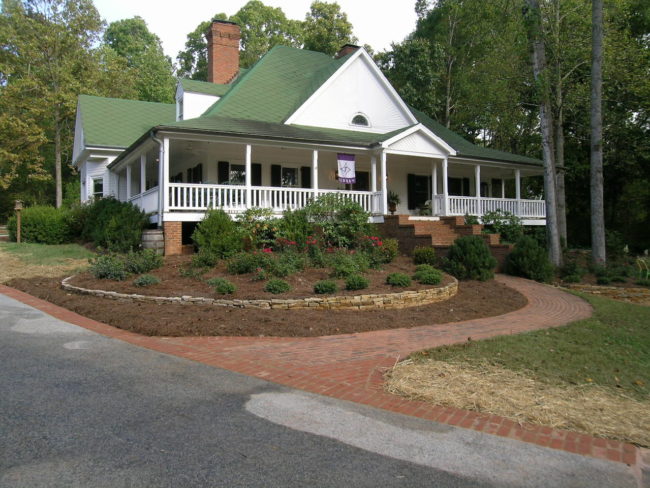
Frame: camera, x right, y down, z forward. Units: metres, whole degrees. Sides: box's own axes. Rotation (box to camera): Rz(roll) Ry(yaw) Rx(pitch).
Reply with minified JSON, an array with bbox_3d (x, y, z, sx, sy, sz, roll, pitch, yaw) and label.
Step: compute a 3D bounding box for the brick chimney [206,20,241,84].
[{"bbox_3d":[-5.150,-9.513,26.910,1.487,3.309,0.900,-1,-1,-32],"label":"brick chimney"}]

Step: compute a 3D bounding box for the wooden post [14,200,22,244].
[{"bbox_3d":[-11.537,-0.809,19.800,0.280,1.581,0.280,-1,-1,-32],"label":"wooden post"}]

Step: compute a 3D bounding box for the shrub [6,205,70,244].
[{"bbox_3d":[-11.438,-0.759,21.000,2.450,1.557,2.200,-1,-1,-32],"label":"shrub"}]

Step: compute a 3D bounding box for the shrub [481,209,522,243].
[{"bbox_3d":[7.686,-0.665,22.899,1.750,1.500,1.650,-1,-1,-32],"label":"shrub"}]

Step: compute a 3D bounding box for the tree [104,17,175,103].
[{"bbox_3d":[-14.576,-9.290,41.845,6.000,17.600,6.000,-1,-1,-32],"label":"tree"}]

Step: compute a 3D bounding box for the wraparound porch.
[{"bbox_3d":[1.498,-2.229,25.481,20.500,3.050,8.800,-1,-1,-32],"label":"wraparound porch"}]

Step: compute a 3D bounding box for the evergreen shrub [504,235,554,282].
[{"bbox_3d":[7.192,0.519,18.500,1.700,1.635,1.650,-1,-1,-32],"label":"evergreen shrub"}]

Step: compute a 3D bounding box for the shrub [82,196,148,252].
[{"bbox_3d":[-7.209,-0.662,18.100,2.200,1.875,2.100,-1,-1,-32],"label":"shrub"}]

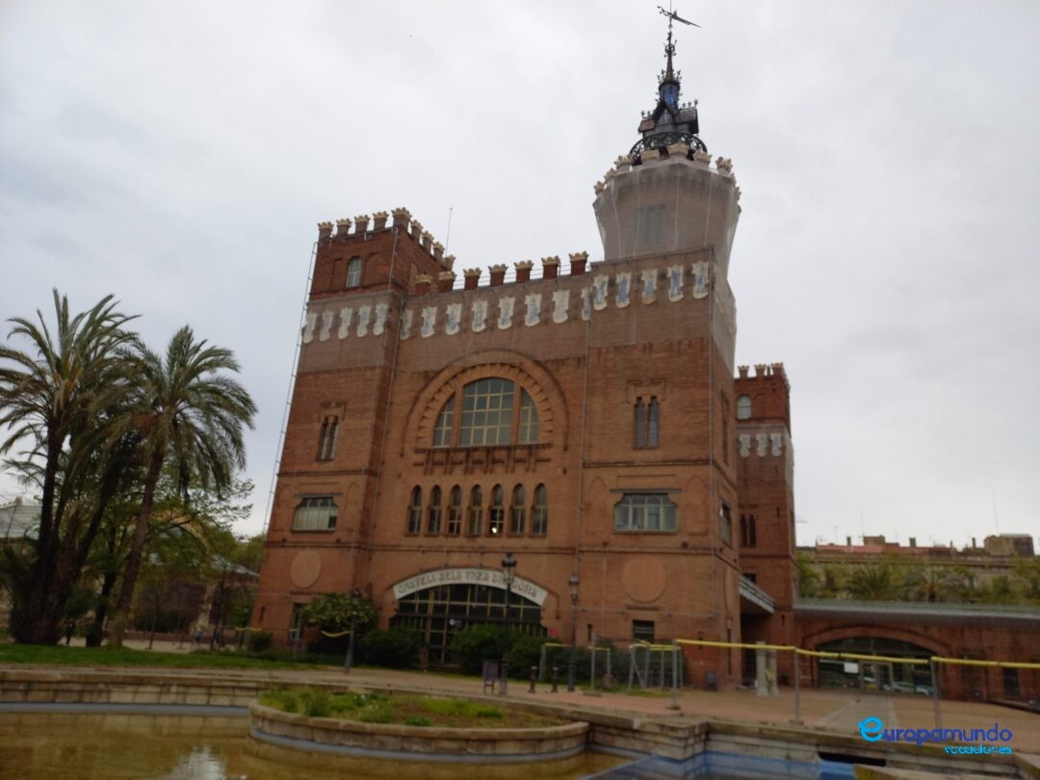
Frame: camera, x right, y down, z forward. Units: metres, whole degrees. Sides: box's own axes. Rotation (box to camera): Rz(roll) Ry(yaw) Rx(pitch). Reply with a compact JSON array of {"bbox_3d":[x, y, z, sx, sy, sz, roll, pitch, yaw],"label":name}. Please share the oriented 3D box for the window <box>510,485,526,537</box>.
[{"bbox_3d":[-0.061,7.877,49.262,1.080,3.450,0.350,-4,-21,25],"label":"window"}]

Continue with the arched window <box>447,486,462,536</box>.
[{"bbox_3d":[-4.340,8.240,51.222,1.050,3.450,0.350,-4,-21,25],"label":"arched window"}]

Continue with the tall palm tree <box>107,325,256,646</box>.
[{"bbox_3d":[-17.927,4.438,37.282,7.154,15.974,7.056,12,-20,-24],"label":"tall palm tree"}]

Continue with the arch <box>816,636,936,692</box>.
[{"bbox_3d":[31.608,24.589,67.322,9.519,4.670,0.800,-4,-20,24],"label":"arch"}]

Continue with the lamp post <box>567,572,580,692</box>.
[{"bbox_3d":[1.964,8.838,27.577,0.400,4.179,0.400,-4,-20,24],"label":"lamp post"}]

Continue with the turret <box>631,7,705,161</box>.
[{"bbox_3d":[11.790,-24.241,58.904,5.400,14.800,5.400,-4,-21,25],"label":"turret"}]

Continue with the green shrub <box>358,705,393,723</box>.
[{"bbox_3d":[-2.916,6.567,15.272,0.600,0.310,0.500,-4,-20,24],"label":"green shrub"}]

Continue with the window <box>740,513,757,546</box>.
[{"bbox_3d":[21.722,13.372,71.673,1.421,3.136,0.392,-4,-20,24],"label":"window"}]

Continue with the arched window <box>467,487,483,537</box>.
[{"bbox_3d":[-2.786,7.856,49.029,1.060,3.340,0.400,-4,-20,24],"label":"arched window"}]

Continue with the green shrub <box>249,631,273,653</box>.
[{"bbox_3d":[-17.103,16.595,49.500,1.400,1.400,1.400,-4,-21,25],"label":"green shrub"}]

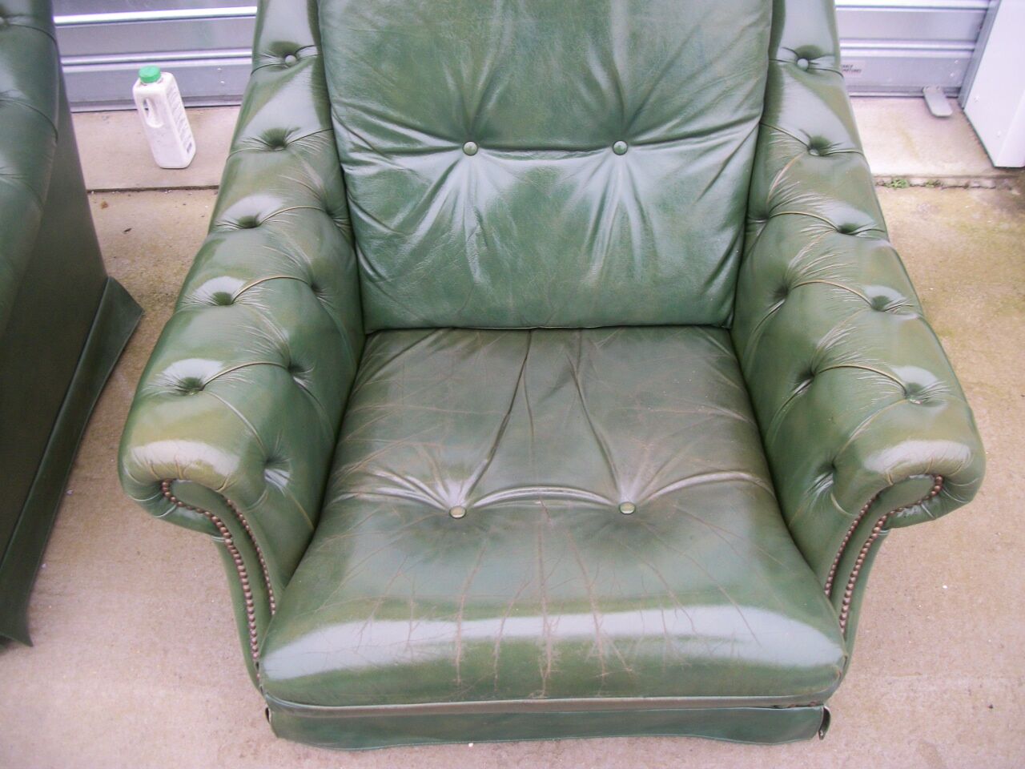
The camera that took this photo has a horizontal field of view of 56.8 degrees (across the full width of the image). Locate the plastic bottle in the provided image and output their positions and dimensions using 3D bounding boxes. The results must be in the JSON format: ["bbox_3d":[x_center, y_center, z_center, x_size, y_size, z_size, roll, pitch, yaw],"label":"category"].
[{"bbox_3d":[-0.760,-0.585,2.067,0.079,0.223,0.079,2,47,2],"label":"plastic bottle"}]

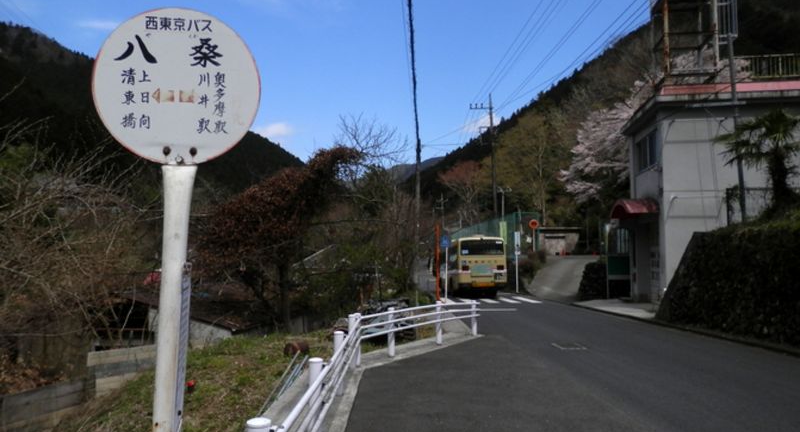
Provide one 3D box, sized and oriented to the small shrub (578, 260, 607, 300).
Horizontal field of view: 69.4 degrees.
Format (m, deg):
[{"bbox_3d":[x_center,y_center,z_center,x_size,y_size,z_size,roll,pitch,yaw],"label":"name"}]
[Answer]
[{"bbox_3d":[8.205,2.735,24.500,1.200,1.650,1.250,0,-2,0],"label":"small shrub"}]

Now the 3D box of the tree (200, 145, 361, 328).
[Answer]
[{"bbox_3d":[-3.575,0.662,17.000,4.500,5.200,3.900,0,-2,0],"label":"tree"}]

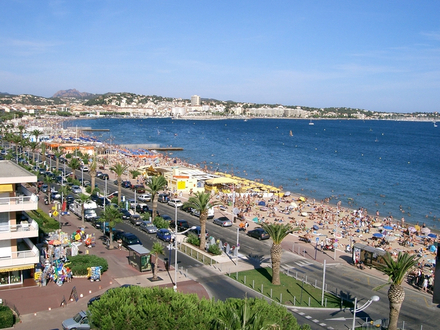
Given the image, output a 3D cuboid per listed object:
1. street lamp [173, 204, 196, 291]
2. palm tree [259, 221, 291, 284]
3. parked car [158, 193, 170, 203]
[{"bbox_3d":[-3.992,9.164,56.538,2.700,10.434,0.400,-3,7,-29],"label":"street lamp"},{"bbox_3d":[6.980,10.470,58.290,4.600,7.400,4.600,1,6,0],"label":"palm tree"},{"bbox_3d":[-12.870,7.440,111.860,1.740,1.520,4.100,-2,7,-30],"label":"parked car"}]

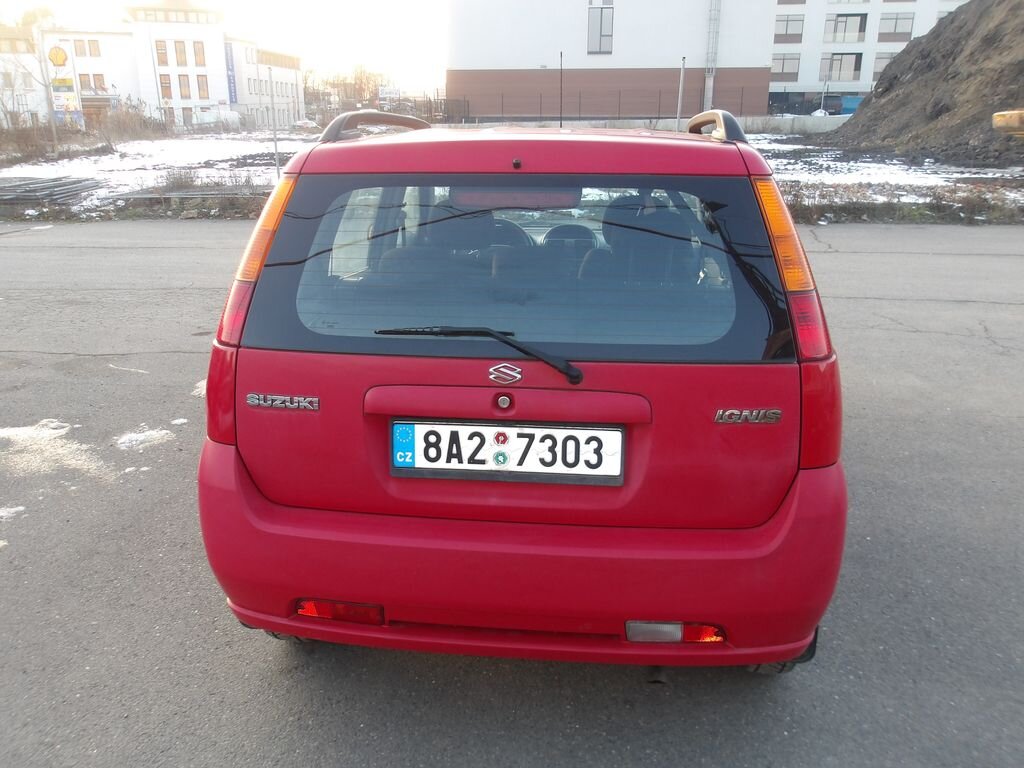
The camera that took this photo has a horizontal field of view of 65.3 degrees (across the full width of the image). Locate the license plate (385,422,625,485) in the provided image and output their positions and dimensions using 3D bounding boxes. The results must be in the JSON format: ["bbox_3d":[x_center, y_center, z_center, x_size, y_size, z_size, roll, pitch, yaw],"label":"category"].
[{"bbox_3d":[-0.013,0.148,1.788,0.530,0.127,0.020,2,11,6],"label":"license plate"}]

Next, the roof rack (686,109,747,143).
[{"bbox_3d":[0.600,-0.809,2.495,0.080,0.100,1.300,2,18,6],"label":"roof rack"}]

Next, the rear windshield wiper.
[{"bbox_3d":[-0.068,-0.060,1.669,0.435,0.120,0.070,2,10,6],"label":"rear windshield wiper"}]

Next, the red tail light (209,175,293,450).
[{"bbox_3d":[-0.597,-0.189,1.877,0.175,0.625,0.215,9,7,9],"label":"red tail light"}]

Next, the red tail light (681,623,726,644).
[{"bbox_3d":[0.422,0.540,1.749,0.100,0.056,0.050,-1,18,-1],"label":"red tail light"}]

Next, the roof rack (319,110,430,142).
[{"bbox_3d":[-0.384,-0.839,2.602,0.080,0.100,1.300,2,18,6],"label":"roof rack"}]

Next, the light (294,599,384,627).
[{"bbox_3d":[-0.391,0.509,1.824,0.218,0.060,0.060,4,18,12],"label":"light"}]

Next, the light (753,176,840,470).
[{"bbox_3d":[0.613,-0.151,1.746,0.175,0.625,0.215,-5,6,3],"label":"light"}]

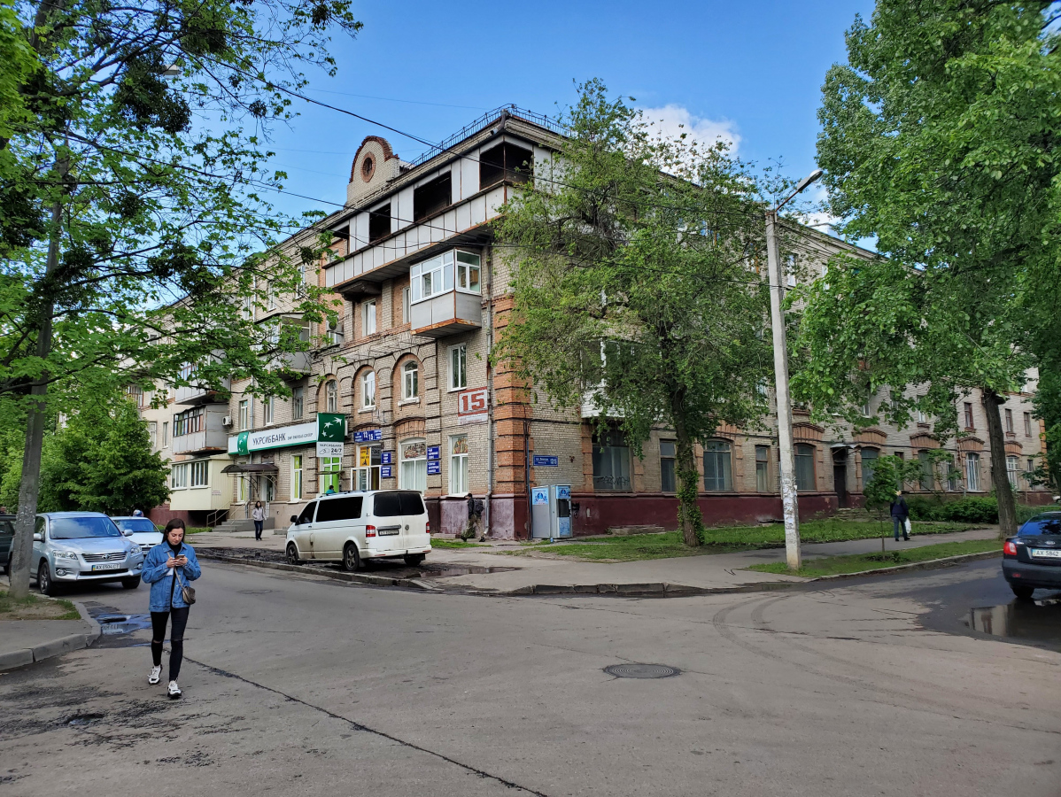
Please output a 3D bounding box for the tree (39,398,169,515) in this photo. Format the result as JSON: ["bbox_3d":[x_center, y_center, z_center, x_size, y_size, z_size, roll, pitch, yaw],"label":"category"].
[{"bbox_3d":[-22.925,3.624,42.869,6.800,7.350,6.400,-1,-7,0],"label":"tree"}]

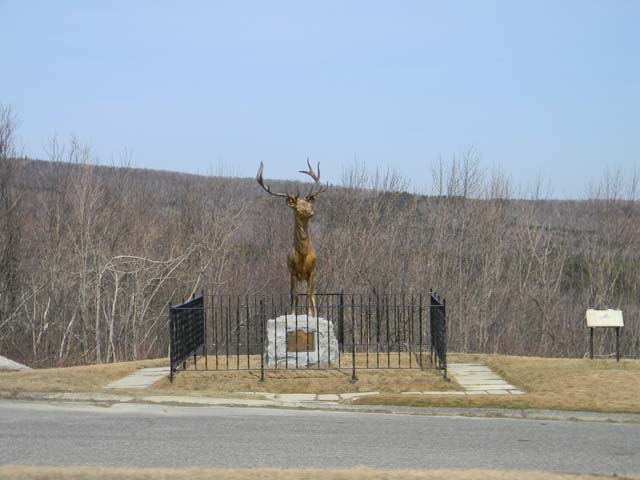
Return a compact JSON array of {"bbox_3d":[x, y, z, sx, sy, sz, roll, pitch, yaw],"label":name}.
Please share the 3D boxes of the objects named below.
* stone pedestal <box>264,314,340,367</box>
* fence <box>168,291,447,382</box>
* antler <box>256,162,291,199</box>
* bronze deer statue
[{"bbox_3d":[-0.300,1.640,20.400,1.180,0.790,1.400,-1,0,2],"label":"stone pedestal"},{"bbox_3d":[-0.110,1.490,20.300,4.060,1.200,4.000,-1,0,2],"label":"fence"},{"bbox_3d":[-0.755,-0.966,20.100,0.550,0.585,0.450,-1,0,-6],"label":"antler"},{"bbox_3d":[-0.460,-0.040,20.400,1.140,2.570,1.650,-1,0,1],"label":"bronze deer statue"}]

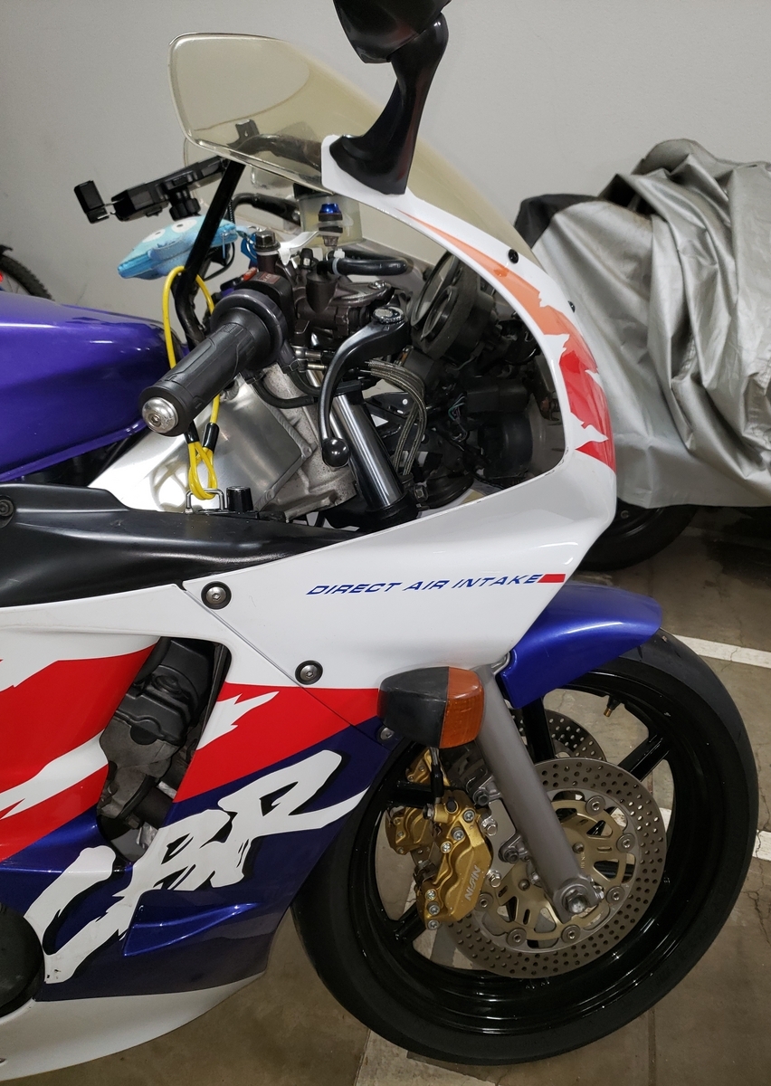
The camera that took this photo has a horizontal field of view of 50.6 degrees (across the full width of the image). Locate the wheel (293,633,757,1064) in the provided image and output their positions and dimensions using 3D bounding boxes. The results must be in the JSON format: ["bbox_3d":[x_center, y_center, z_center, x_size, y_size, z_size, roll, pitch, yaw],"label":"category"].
[{"bbox_3d":[0.176,0.354,0.973,0.586,0.586,0.114,-5,13,-13],"label":"wheel"}]

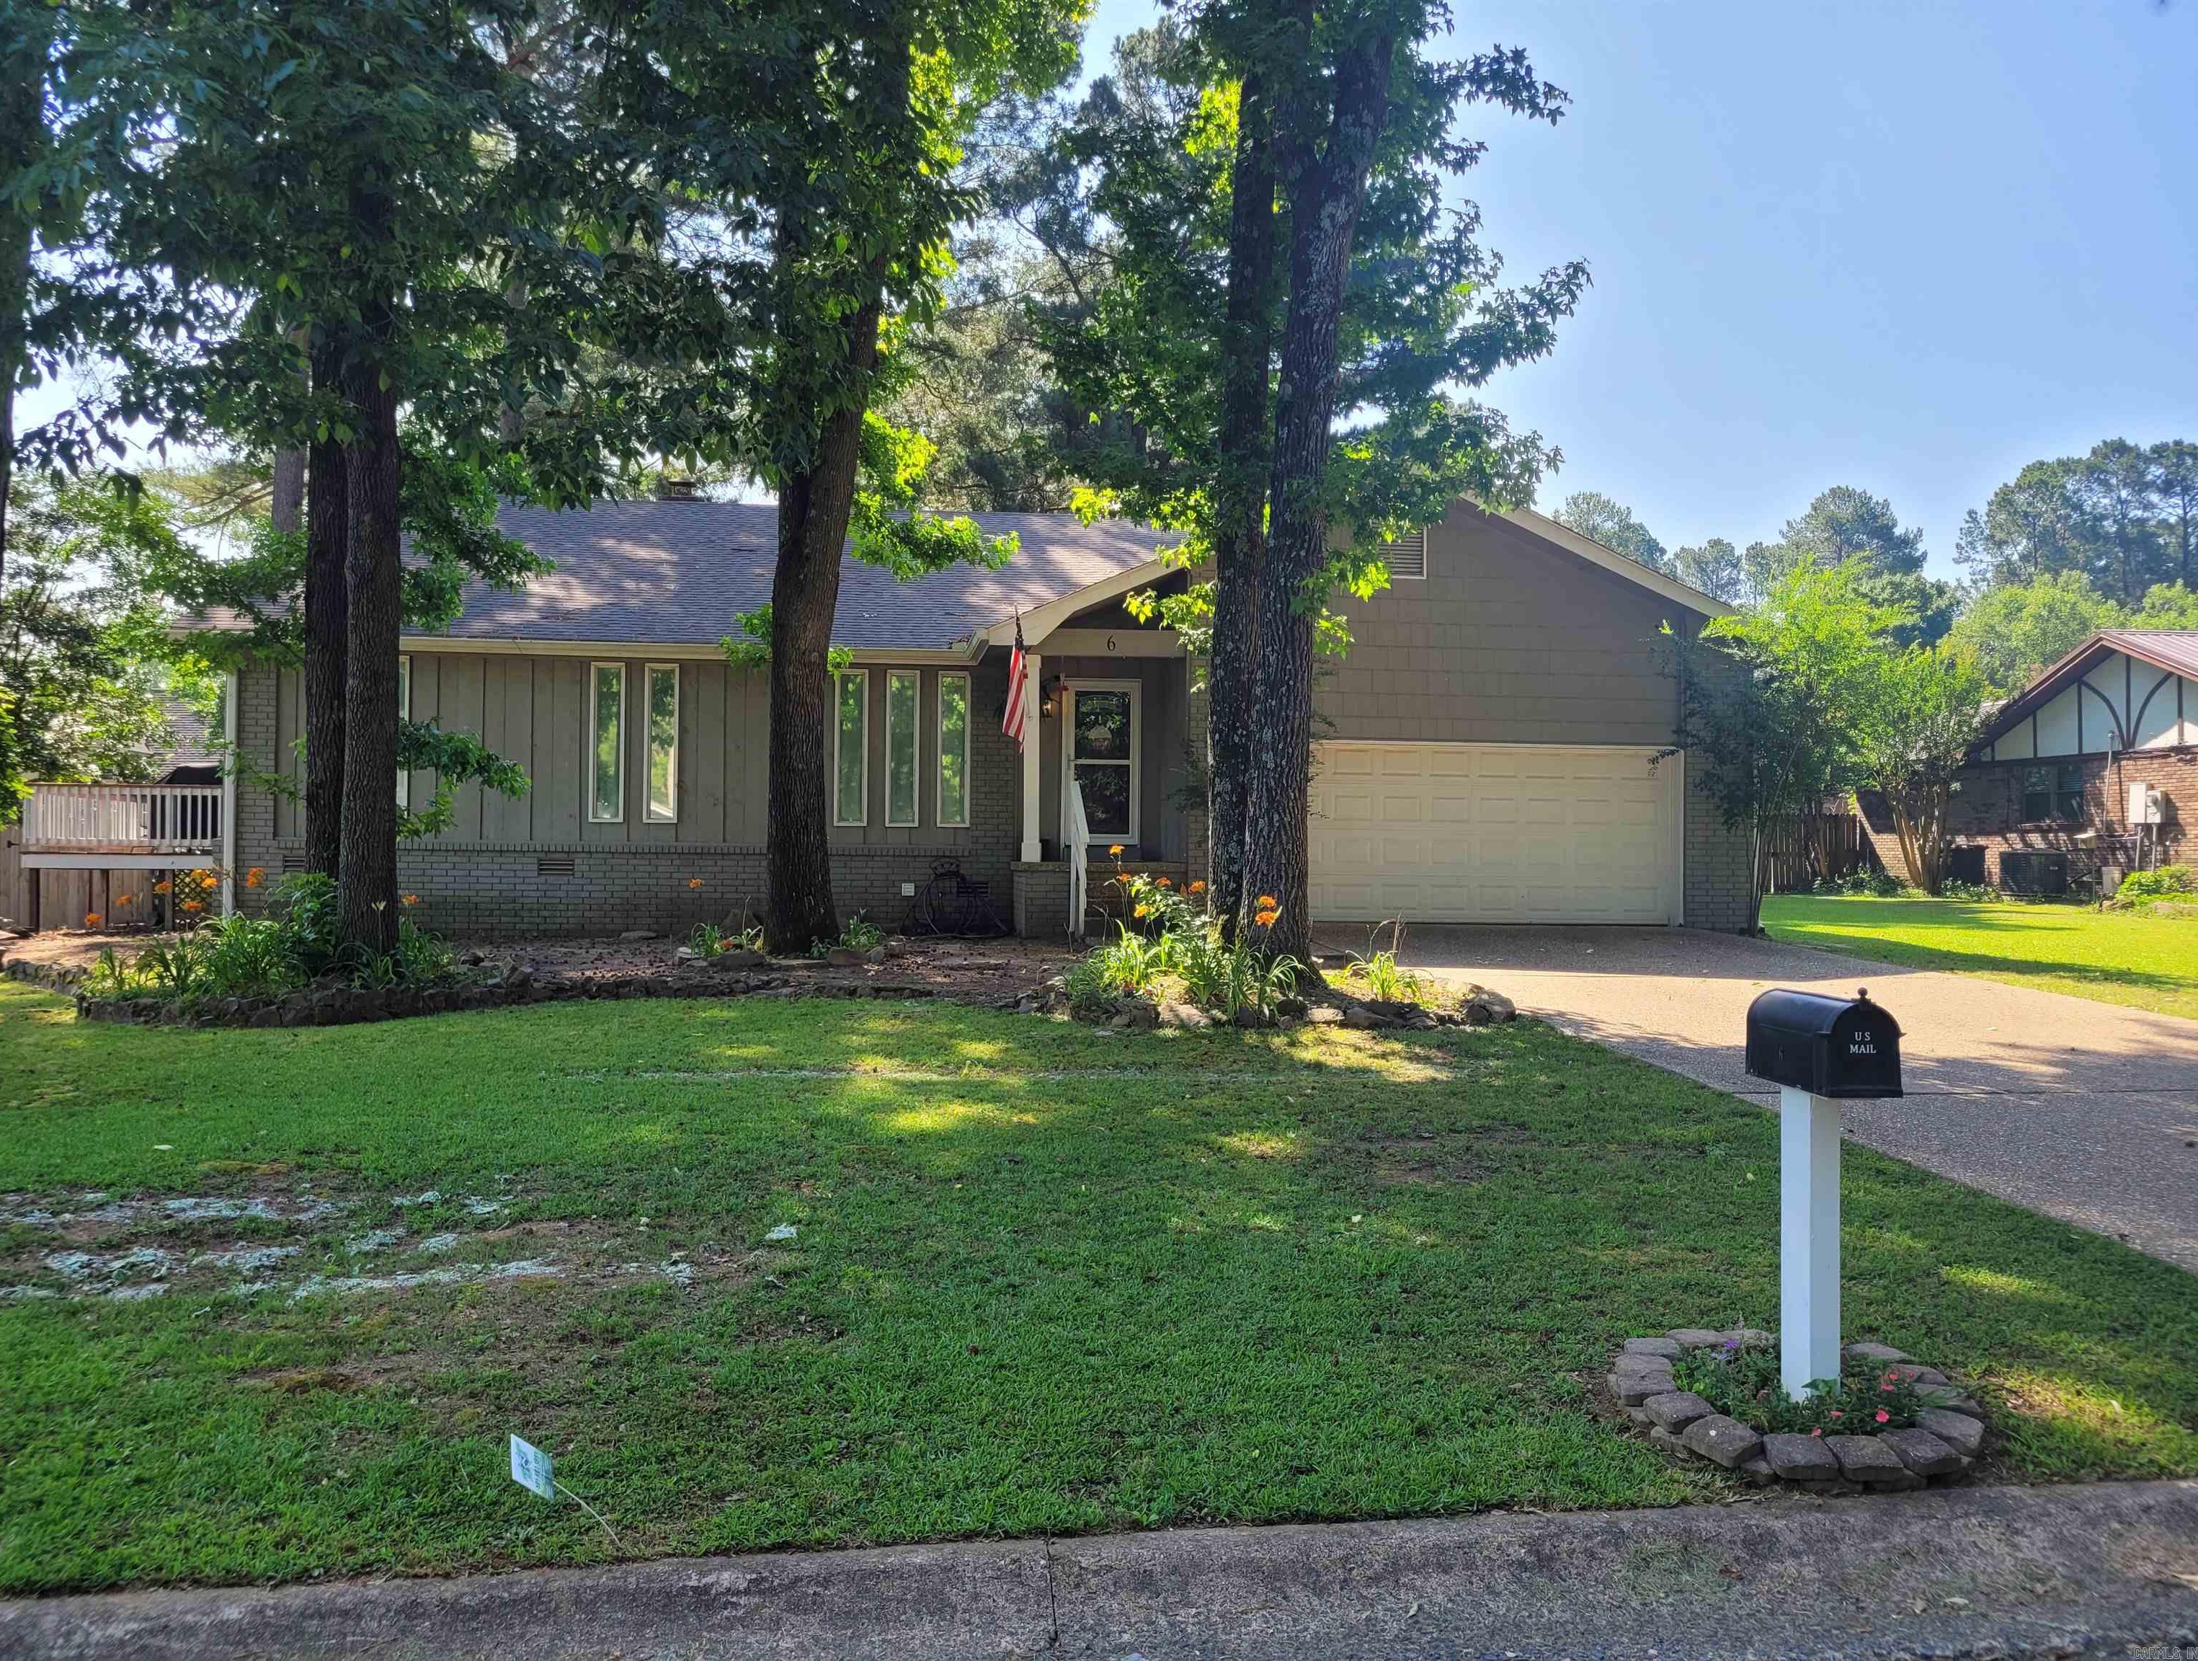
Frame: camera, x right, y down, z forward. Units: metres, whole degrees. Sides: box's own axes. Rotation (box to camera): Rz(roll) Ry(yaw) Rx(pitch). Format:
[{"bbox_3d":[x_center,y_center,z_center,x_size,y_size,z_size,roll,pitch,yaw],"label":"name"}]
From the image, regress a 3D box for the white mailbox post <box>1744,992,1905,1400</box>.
[{"bbox_3d":[1.975,1.001,4.570,0.220,1.160,0.480,1,-1,-5],"label":"white mailbox post"}]

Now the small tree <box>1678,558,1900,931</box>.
[{"bbox_3d":[8.290,-1.030,20.000,2.700,4.500,2.600,1,-1,-5],"label":"small tree"}]

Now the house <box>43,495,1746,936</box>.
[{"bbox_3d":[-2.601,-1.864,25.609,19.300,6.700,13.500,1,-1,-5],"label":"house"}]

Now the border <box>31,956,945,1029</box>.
[{"bbox_3d":[-5.886,1.407,14.547,8.960,0.340,3.400,1,-1,-5],"label":"border"}]

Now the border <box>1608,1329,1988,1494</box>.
[{"bbox_3d":[1.928,1.595,4.640,0.980,0.140,0.990,1,-1,-5],"label":"border"}]

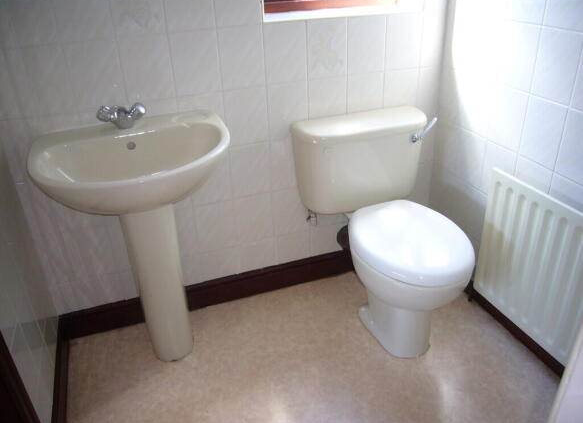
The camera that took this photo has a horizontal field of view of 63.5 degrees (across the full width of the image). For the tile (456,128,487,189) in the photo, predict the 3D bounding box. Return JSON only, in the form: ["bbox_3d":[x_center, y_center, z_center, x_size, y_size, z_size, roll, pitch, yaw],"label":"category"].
[{"bbox_3d":[0.670,-0.199,1.770,0.010,0.201,0.150,-12,30,-16],"label":"tile"}]

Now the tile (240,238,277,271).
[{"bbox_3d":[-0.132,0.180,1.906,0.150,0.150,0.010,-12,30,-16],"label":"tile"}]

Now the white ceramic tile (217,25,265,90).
[{"bbox_3d":[-0.163,-0.508,1.563,0.150,0.201,0.010,-12,30,-16],"label":"white ceramic tile"}]

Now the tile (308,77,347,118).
[{"bbox_3d":[0.129,-0.388,1.718,0.151,0.201,0.010,-12,30,-17],"label":"tile"}]

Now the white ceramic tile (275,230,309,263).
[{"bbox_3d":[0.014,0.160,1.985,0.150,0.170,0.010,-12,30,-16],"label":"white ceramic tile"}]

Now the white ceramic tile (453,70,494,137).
[{"bbox_3d":[0.662,-0.373,1.674,0.010,0.201,0.150,-12,30,-16],"label":"white ceramic tile"}]

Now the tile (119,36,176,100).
[{"bbox_3d":[-0.440,-0.438,1.446,0.150,0.201,0.010,-12,30,-16],"label":"tile"}]

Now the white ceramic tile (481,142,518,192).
[{"bbox_3d":[0.744,-0.135,1.696,0.010,0.201,0.150,-12,30,-16],"label":"white ceramic tile"}]

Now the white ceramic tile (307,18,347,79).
[{"bbox_3d":[0.122,-0.561,1.622,0.151,0.201,0.010,-12,30,-17],"label":"white ceramic tile"}]

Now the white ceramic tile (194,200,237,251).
[{"bbox_3d":[-0.280,0.056,1.778,0.150,0.201,0.010,-12,30,-16],"label":"white ceramic tile"}]

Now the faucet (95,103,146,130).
[{"bbox_3d":[-0.509,-0.282,1.424,0.147,0.074,0.125,-12,30,-16],"label":"faucet"}]

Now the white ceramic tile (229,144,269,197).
[{"bbox_3d":[-0.146,-0.148,1.724,0.150,0.201,0.010,-12,30,-16],"label":"white ceramic tile"}]

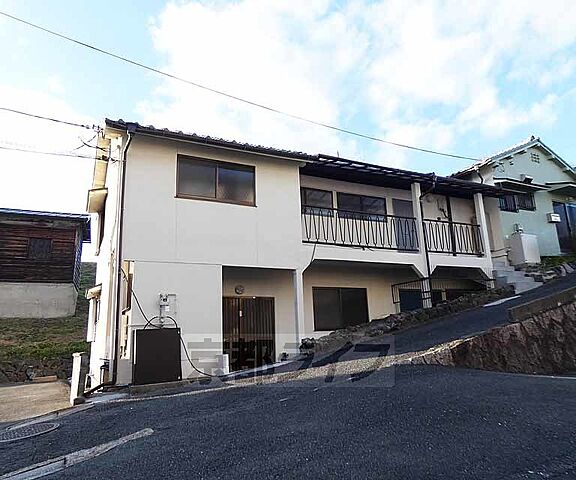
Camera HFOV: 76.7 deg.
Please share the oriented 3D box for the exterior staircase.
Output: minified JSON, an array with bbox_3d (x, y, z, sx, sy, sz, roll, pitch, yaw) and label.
[{"bbox_3d":[7.680,1.295,12.753,1.550,1.240,1.450,4,-12,-27],"label":"exterior staircase"}]

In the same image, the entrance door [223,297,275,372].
[{"bbox_3d":[-1.090,2.279,8.741,1.660,1.803,0.120,3,-12,-22],"label":"entrance door"}]

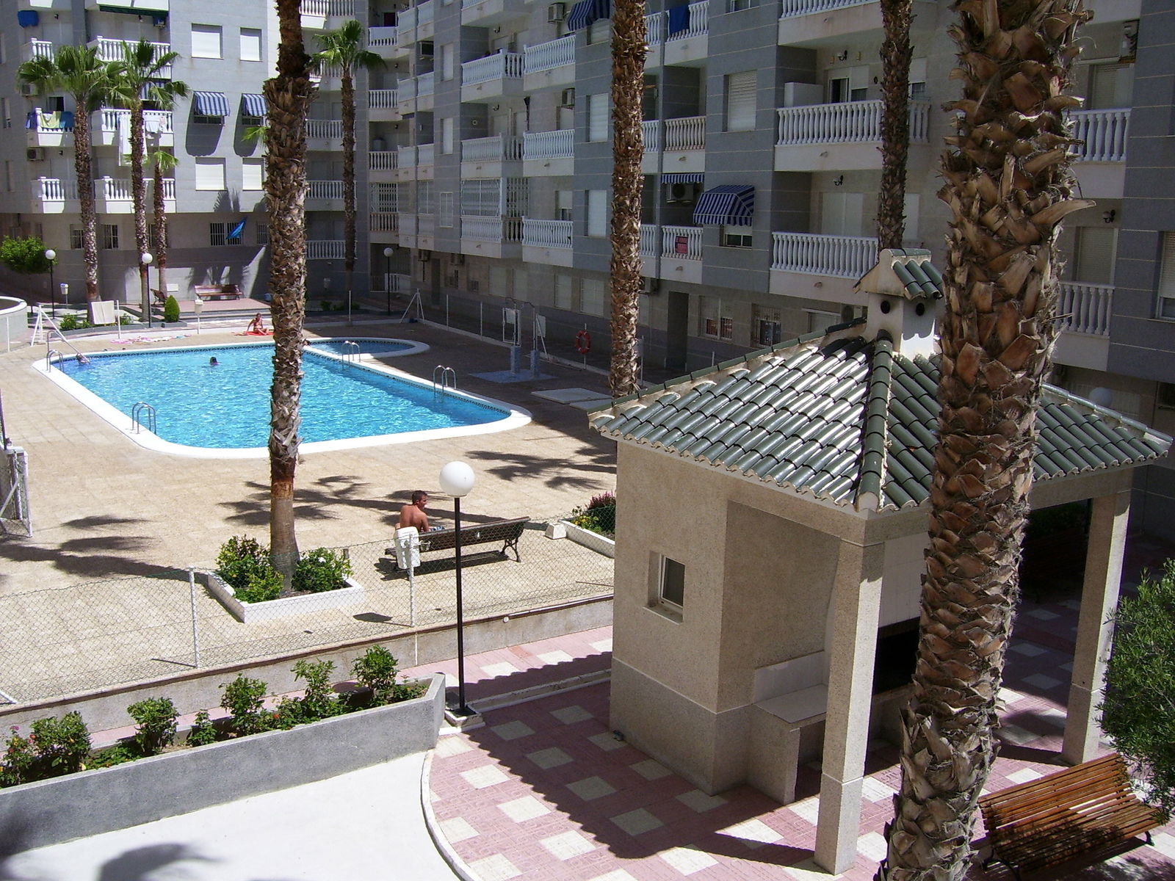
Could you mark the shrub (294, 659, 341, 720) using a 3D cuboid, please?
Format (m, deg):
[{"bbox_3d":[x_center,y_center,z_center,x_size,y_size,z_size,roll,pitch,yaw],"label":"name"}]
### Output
[{"bbox_3d":[-2.869,2.654,12.290,0.493,0.600,0.458,-6,14,-29],"label":"shrub"}]

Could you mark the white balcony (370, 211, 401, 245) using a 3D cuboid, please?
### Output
[{"bbox_3d":[-9.935,-10.484,57.056,1.511,1.470,1.300,-1,12,-6],"label":"white balcony"}]

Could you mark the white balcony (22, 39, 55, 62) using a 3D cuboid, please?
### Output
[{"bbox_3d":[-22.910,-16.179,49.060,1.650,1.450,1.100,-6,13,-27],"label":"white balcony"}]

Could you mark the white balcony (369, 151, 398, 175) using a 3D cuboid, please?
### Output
[{"bbox_3d":[-10.074,-13.415,56.472,1.450,1.380,1.100,-6,13,-27],"label":"white balcony"}]

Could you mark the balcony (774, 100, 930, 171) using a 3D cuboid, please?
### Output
[{"bbox_3d":[6.116,-6.989,26.735,1.270,1.480,4.060,-5,13,-27],"label":"balcony"}]

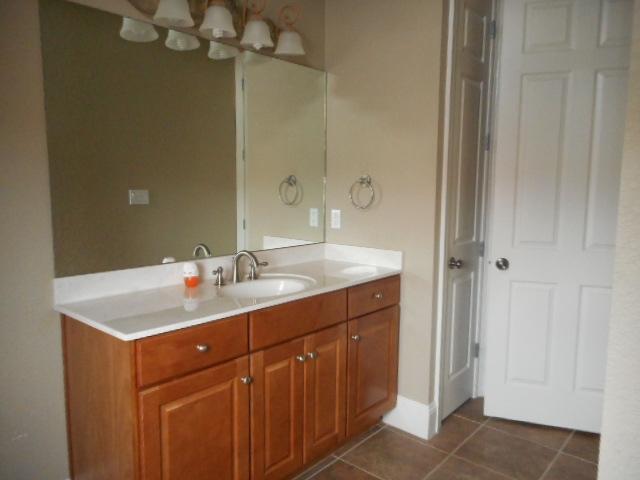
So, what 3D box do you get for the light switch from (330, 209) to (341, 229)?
[{"bbox_3d":[0.104,-0.125,2.791,0.070,0.113,0.014,6,8,42],"label":"light switch"}]

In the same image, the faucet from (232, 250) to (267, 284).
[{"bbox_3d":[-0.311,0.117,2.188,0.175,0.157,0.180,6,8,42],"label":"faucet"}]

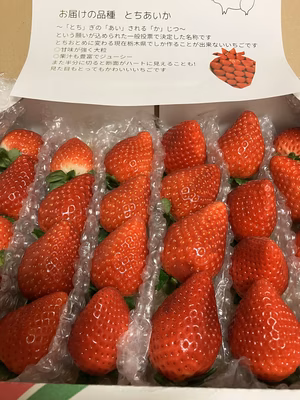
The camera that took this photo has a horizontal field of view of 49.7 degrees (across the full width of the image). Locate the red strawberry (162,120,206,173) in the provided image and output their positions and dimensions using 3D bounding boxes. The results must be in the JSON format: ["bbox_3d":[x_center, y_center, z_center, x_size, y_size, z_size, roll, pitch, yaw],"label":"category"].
[{"bbox_3d":[0.029,-0.045,0.276,0.038,0.036,0.046,17,98,3],"label":"red strawberry"}]

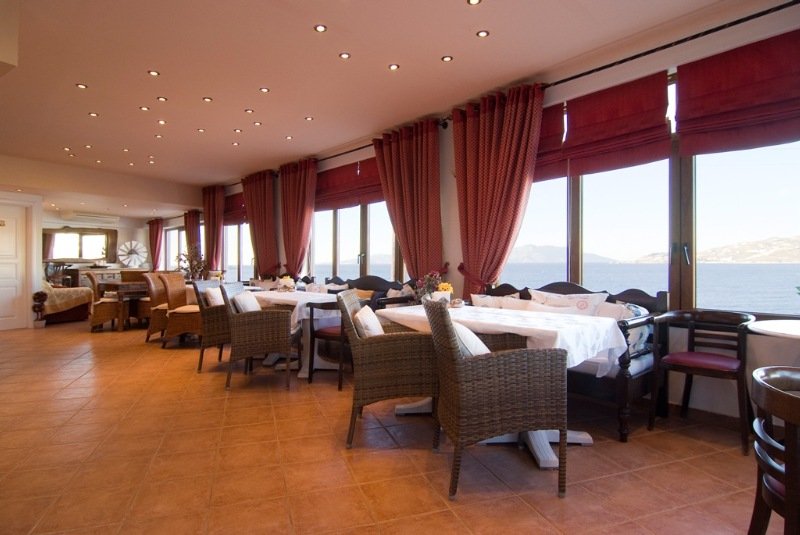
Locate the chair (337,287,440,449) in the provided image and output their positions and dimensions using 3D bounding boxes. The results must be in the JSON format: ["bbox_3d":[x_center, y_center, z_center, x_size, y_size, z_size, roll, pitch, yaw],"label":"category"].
[{"bbox_3d":[-0.061,0.584,2.511,0.580,0.890,0.565,0,0,0],"label":"chair"}]

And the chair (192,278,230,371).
[{"bbox_3d":[-1.733,0.590,4.216,0.620,0.895,0.560,0,1,0],"label":"chair"}]

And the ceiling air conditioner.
[{"bbox_3d":[-7.014,-1.123,9.111,1.070,0.240,0.500,-1,1,-45],"label":"ceiling air conditioner"}]

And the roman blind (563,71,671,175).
[{"bbox_3d":[1.755,-1.163,3.289,0.080,0.680,0.780,-1,1,-45],"label":"roman blind"}]

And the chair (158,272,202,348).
[{"bbox_3d":[-2.718,0.545,5.245,0.570,0.940,0.470,0,0,0],"label":"chair"}]

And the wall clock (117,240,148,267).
[{"bbox_3d":[-6.541,-0.346,9.797,0.640,0.640,0.070,-1,1,-45],"label":"wall clock"}]

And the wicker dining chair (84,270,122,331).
[{"bbox_3d":[-4.698,0.541,6.515,0.570,0.940,0.470,0,1,-20],"label":"wicker dining chair"}]

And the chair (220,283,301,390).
[{"bbox_3d":[-1.223,0.593,3.676,0.620,0.895,0.560,0,1,-1],"label":"chair"}]

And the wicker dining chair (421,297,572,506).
[{"bbox_3d":[0.435,0.586,2.045,0.580,0.890,0.570,0,0,-4],"label":"wicker dining chair"}]

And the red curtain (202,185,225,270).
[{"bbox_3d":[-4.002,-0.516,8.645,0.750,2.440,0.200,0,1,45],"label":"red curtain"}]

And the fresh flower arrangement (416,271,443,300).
[{"bbox_3d":[0.236,0.164,3.152,0.210,0.270,0.200,0,1,0],"label":"fresh flower arrangement"}]

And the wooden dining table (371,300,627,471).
[{"bbox_3d":[0.563,0.668,2.616,0.760,0.750,1.400,-1,1,-45],"label":"wooden dining table"}]

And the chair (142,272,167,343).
[{"bbox_3d":[-3.208,0.543,5.665,0.570,0.940,0.470,0,0,-2],"label":"chair"}]

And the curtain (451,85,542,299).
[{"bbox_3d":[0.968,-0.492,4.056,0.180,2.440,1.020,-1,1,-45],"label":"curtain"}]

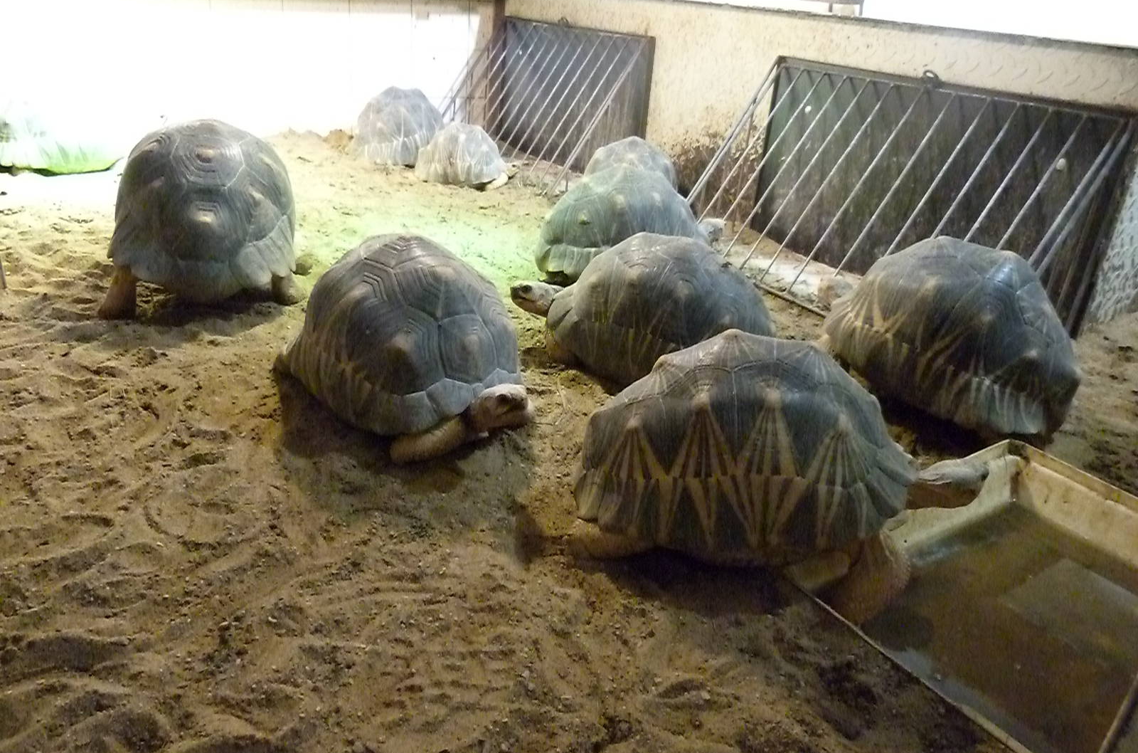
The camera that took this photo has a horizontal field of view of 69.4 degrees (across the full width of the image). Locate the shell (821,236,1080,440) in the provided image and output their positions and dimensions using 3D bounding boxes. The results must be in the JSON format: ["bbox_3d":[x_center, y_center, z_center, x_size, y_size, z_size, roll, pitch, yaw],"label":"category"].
[{"bbox_3d":[0.536,-0.073,1.151,0.250,0.226,0.348,-18,34,-38],"label":"shell"}]

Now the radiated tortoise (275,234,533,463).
[{"bbox_3d":[-0.204,-0.064,1.063,0.420,0.213,0.280,25,33,36],"label":"radiated tortoise"}]

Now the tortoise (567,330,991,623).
[{"bbox_3d":[0.216,0.065,0.853,0.450,0.222,0.270,4,26,-1],"label":"tortoise"}]

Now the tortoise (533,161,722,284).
[{"bbox_3d":[0.128,-0.307,1.610,0.394,0.212,0.258,-5,28,-19],"label":"tortoise"}]

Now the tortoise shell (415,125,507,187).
[{"bbox_3d":[-0.274,-0.599,2.203,0.295,0.160,0.190,4,26,-1],"label":"tortoise shell"}]

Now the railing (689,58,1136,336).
[{"bbox_3d":[0.557,-0.369,1.599,0.323,0.388,0.763,-14,32,-33],"label":"railing"}]

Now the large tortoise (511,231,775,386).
[{"bbox_3d":[0.103,-0.112,1.215,0.407,0.207,0.255,11,27,14],"label":"large tortoise"}]

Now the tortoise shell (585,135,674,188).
[{"bbox_3d":[0.159,-0.497,2.023,0.235,0.193,0.365,9,26,10],"label":"tortoise shell"}]

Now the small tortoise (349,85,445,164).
[{"bbox_3d":[-0.489,-0.728,2.369,0.224,0.197,0.326,15,28,20],"label":"small tortoise"}]

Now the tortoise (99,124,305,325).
[{"bbox_3d":[-0.609,-0.298,1.363,0.286,0.245,0.411,-7,28,-22],"label":"tortoise"}]

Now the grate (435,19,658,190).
[{"bbox_3d":[-0.136,-0.843,2.461,0.323,0.388,0.763,-14,32,-33],"label":"grate"}]

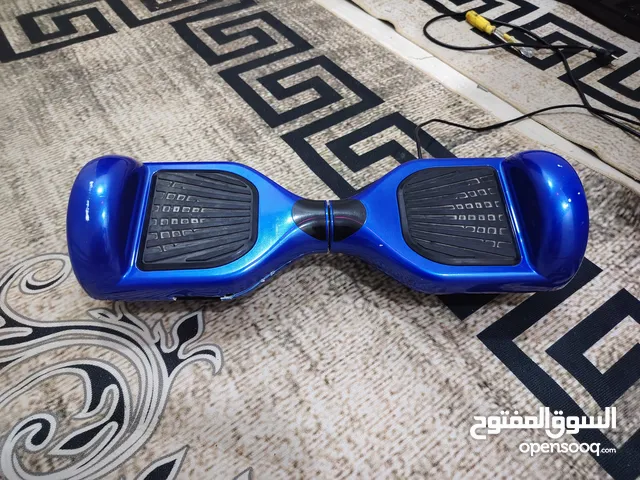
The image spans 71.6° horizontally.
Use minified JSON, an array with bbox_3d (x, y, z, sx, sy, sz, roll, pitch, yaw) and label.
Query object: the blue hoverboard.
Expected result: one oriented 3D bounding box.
[{"bbox_3d":[0.014,-0.020,0.554,0.584,0.178,0.186,-1,57,-2],"label":"blue hoverboard"}]

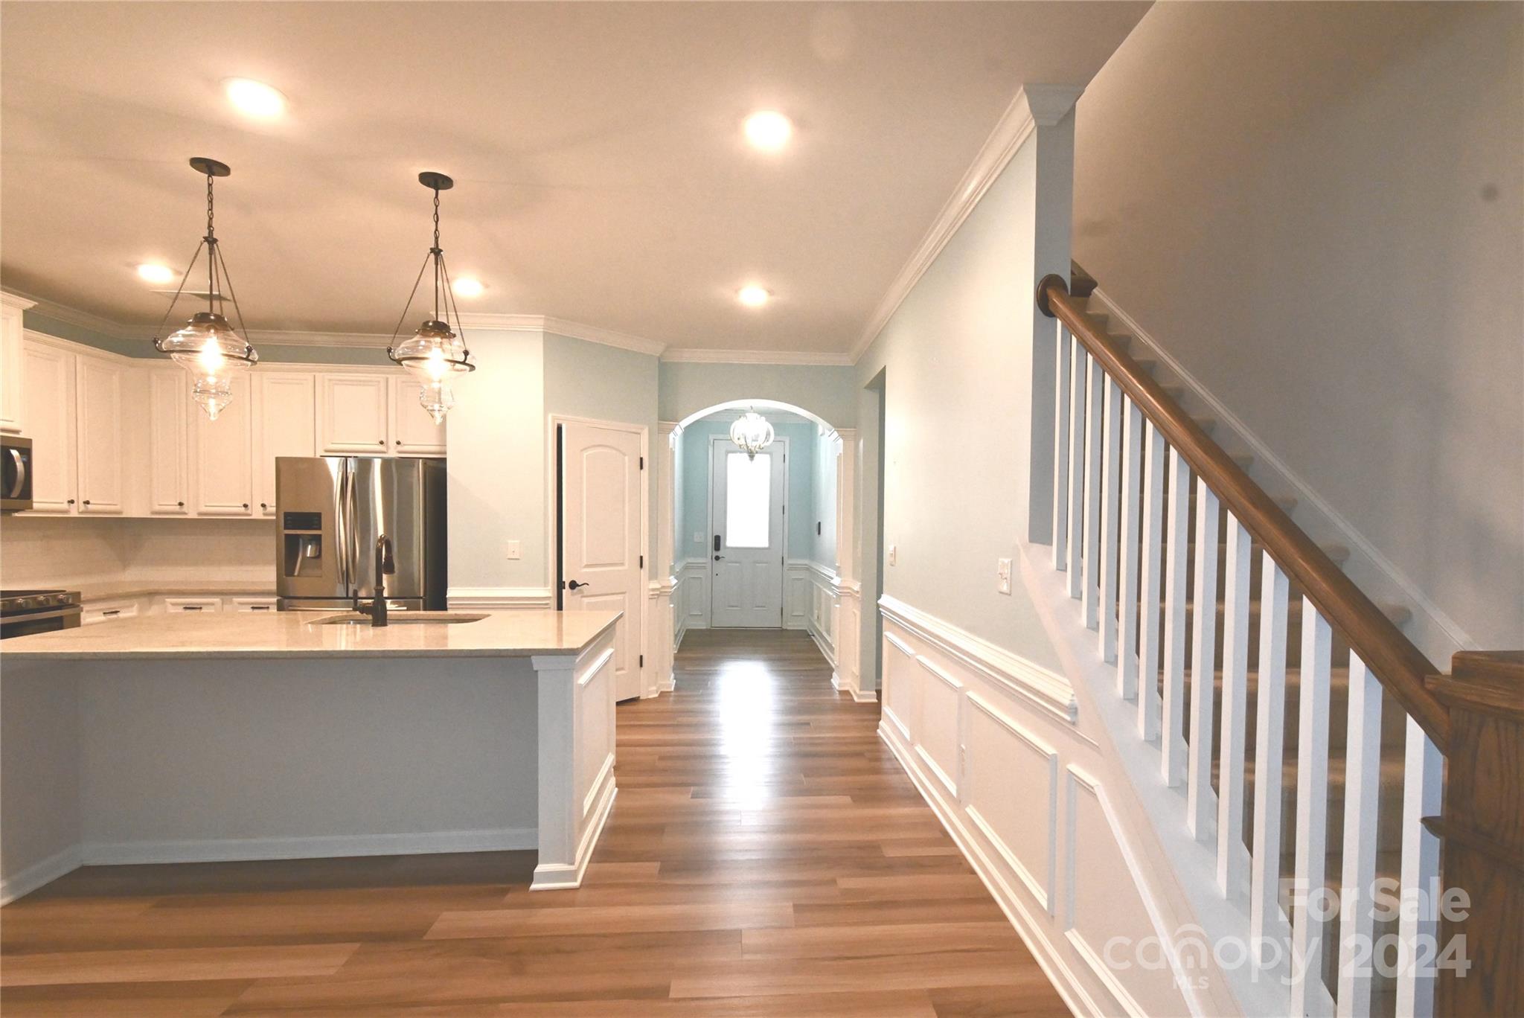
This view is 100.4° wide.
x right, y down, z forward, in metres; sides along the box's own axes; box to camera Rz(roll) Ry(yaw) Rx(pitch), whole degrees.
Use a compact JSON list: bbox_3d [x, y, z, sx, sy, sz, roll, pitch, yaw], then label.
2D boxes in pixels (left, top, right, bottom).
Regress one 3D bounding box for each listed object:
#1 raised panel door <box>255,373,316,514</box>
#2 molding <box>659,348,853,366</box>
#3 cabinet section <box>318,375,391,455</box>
[{"bbox_3d":[-3.290,-0.450,4.410,0.380,0.980,0.025,0,0,-4],"label":"raised panel door"},{"bbox_3d":[-0.054,-1.219,5.109,1.560,0.100,0.090,1,0,-3],"label":"molding"},{"bbox_3d":[-2.823,-0.653,4.407,0.474,0.537,0.022,0,-1,-3],"label":"cabinet section"}]

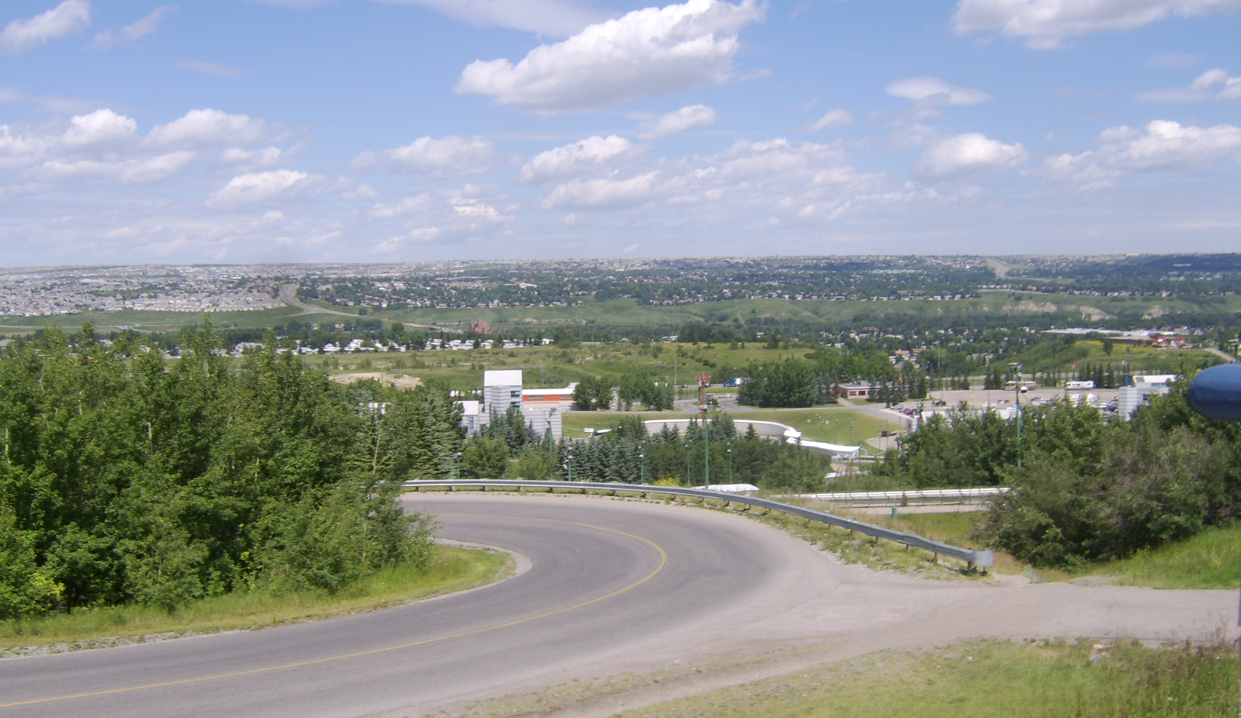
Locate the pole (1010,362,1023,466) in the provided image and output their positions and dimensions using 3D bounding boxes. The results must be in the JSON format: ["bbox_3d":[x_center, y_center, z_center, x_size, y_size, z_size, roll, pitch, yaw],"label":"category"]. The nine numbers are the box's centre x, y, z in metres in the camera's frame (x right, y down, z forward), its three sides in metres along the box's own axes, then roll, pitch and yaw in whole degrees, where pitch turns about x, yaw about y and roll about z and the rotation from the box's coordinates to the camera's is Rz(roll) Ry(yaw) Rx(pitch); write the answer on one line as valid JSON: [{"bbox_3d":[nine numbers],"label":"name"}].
[{"bbox_3d":[47.098,7.082,132.000,1.500,13.600,0.800,-1,5,0],"label":"pole"}]

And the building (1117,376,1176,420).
[{"bbox_3d":[129.676,9.847,272.000,12.500,11.000,9.000,-1,5,-8],"label":"building"}]

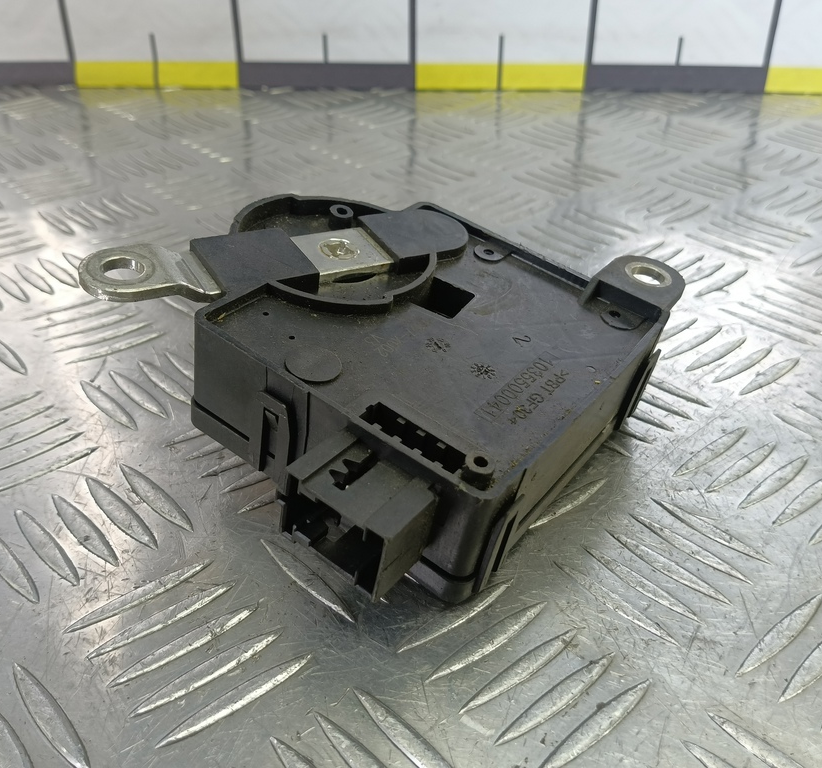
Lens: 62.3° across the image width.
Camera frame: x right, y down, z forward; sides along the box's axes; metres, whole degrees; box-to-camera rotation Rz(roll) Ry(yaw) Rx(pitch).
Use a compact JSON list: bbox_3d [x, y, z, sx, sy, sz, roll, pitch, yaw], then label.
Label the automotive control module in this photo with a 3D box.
[{"bbox_3d":[-0.005,-0.013,0.171,0.112,0.033,0.114,30,45,25],"label":"automotive control module"}]

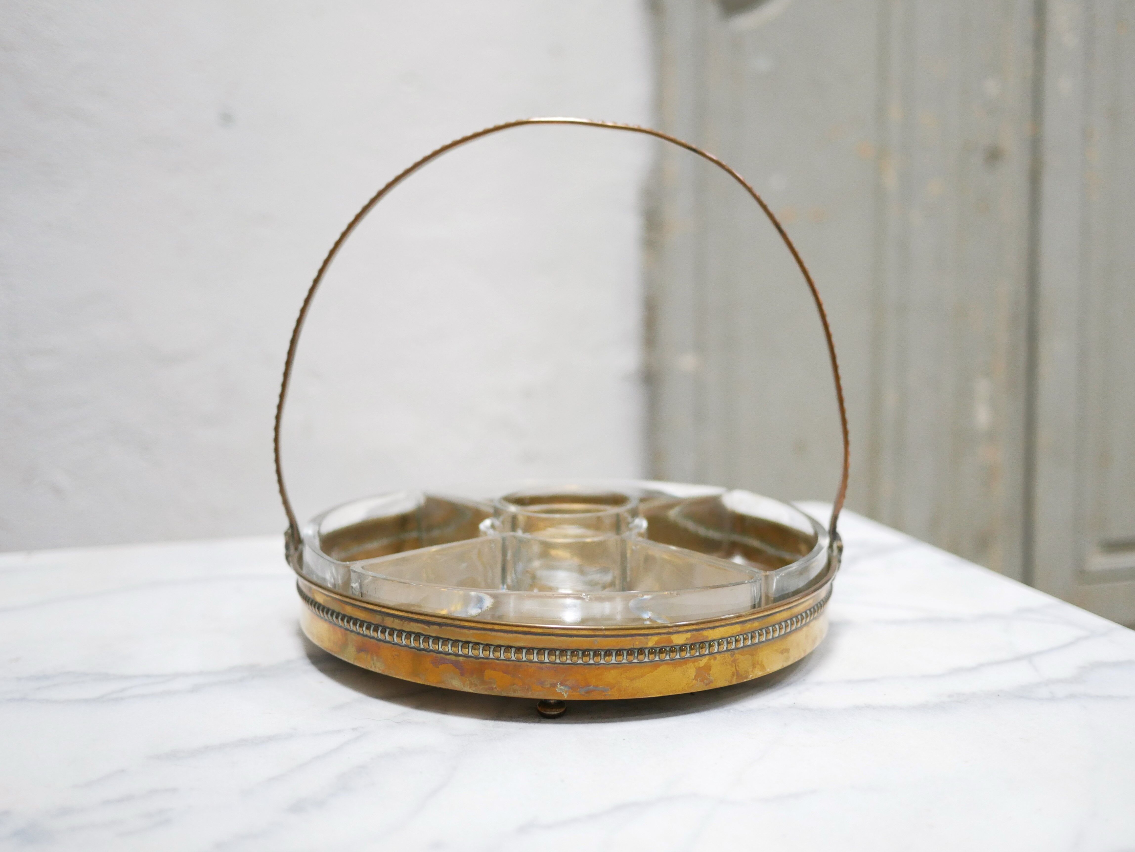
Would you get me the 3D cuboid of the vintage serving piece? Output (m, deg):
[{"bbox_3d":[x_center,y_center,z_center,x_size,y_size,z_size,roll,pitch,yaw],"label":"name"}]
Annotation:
[{"bbox_3d":[-0.002,-0.019,0.582,0.257,0.227,0.240,0,8,0],"label":"vintage serving piece"}]

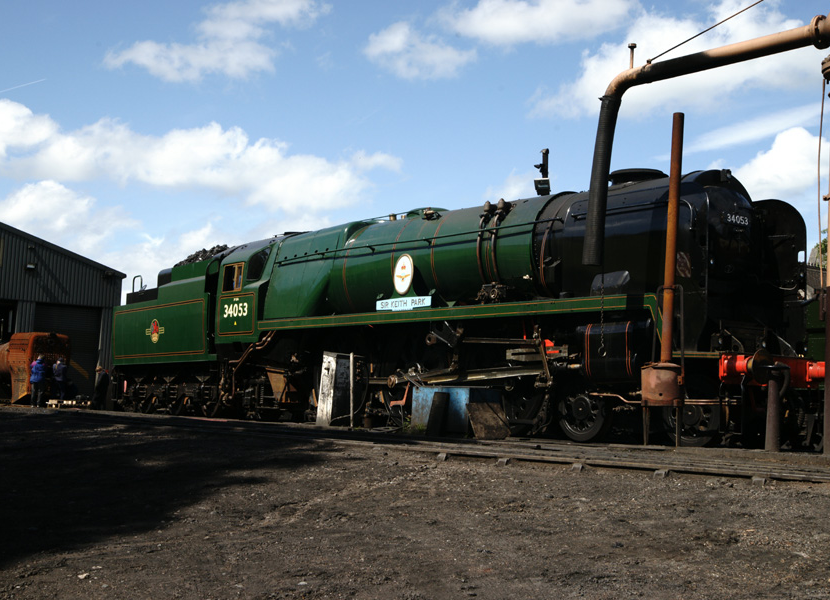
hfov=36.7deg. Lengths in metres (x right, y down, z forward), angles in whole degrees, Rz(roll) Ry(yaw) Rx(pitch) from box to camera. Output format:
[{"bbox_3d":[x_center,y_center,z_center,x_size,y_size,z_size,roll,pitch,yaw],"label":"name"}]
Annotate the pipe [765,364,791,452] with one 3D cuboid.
[{"bbox_3d":[3.708,1.107,12.750,0.260,0.900,0.150,2,-5,0],"label":"pipe"}]

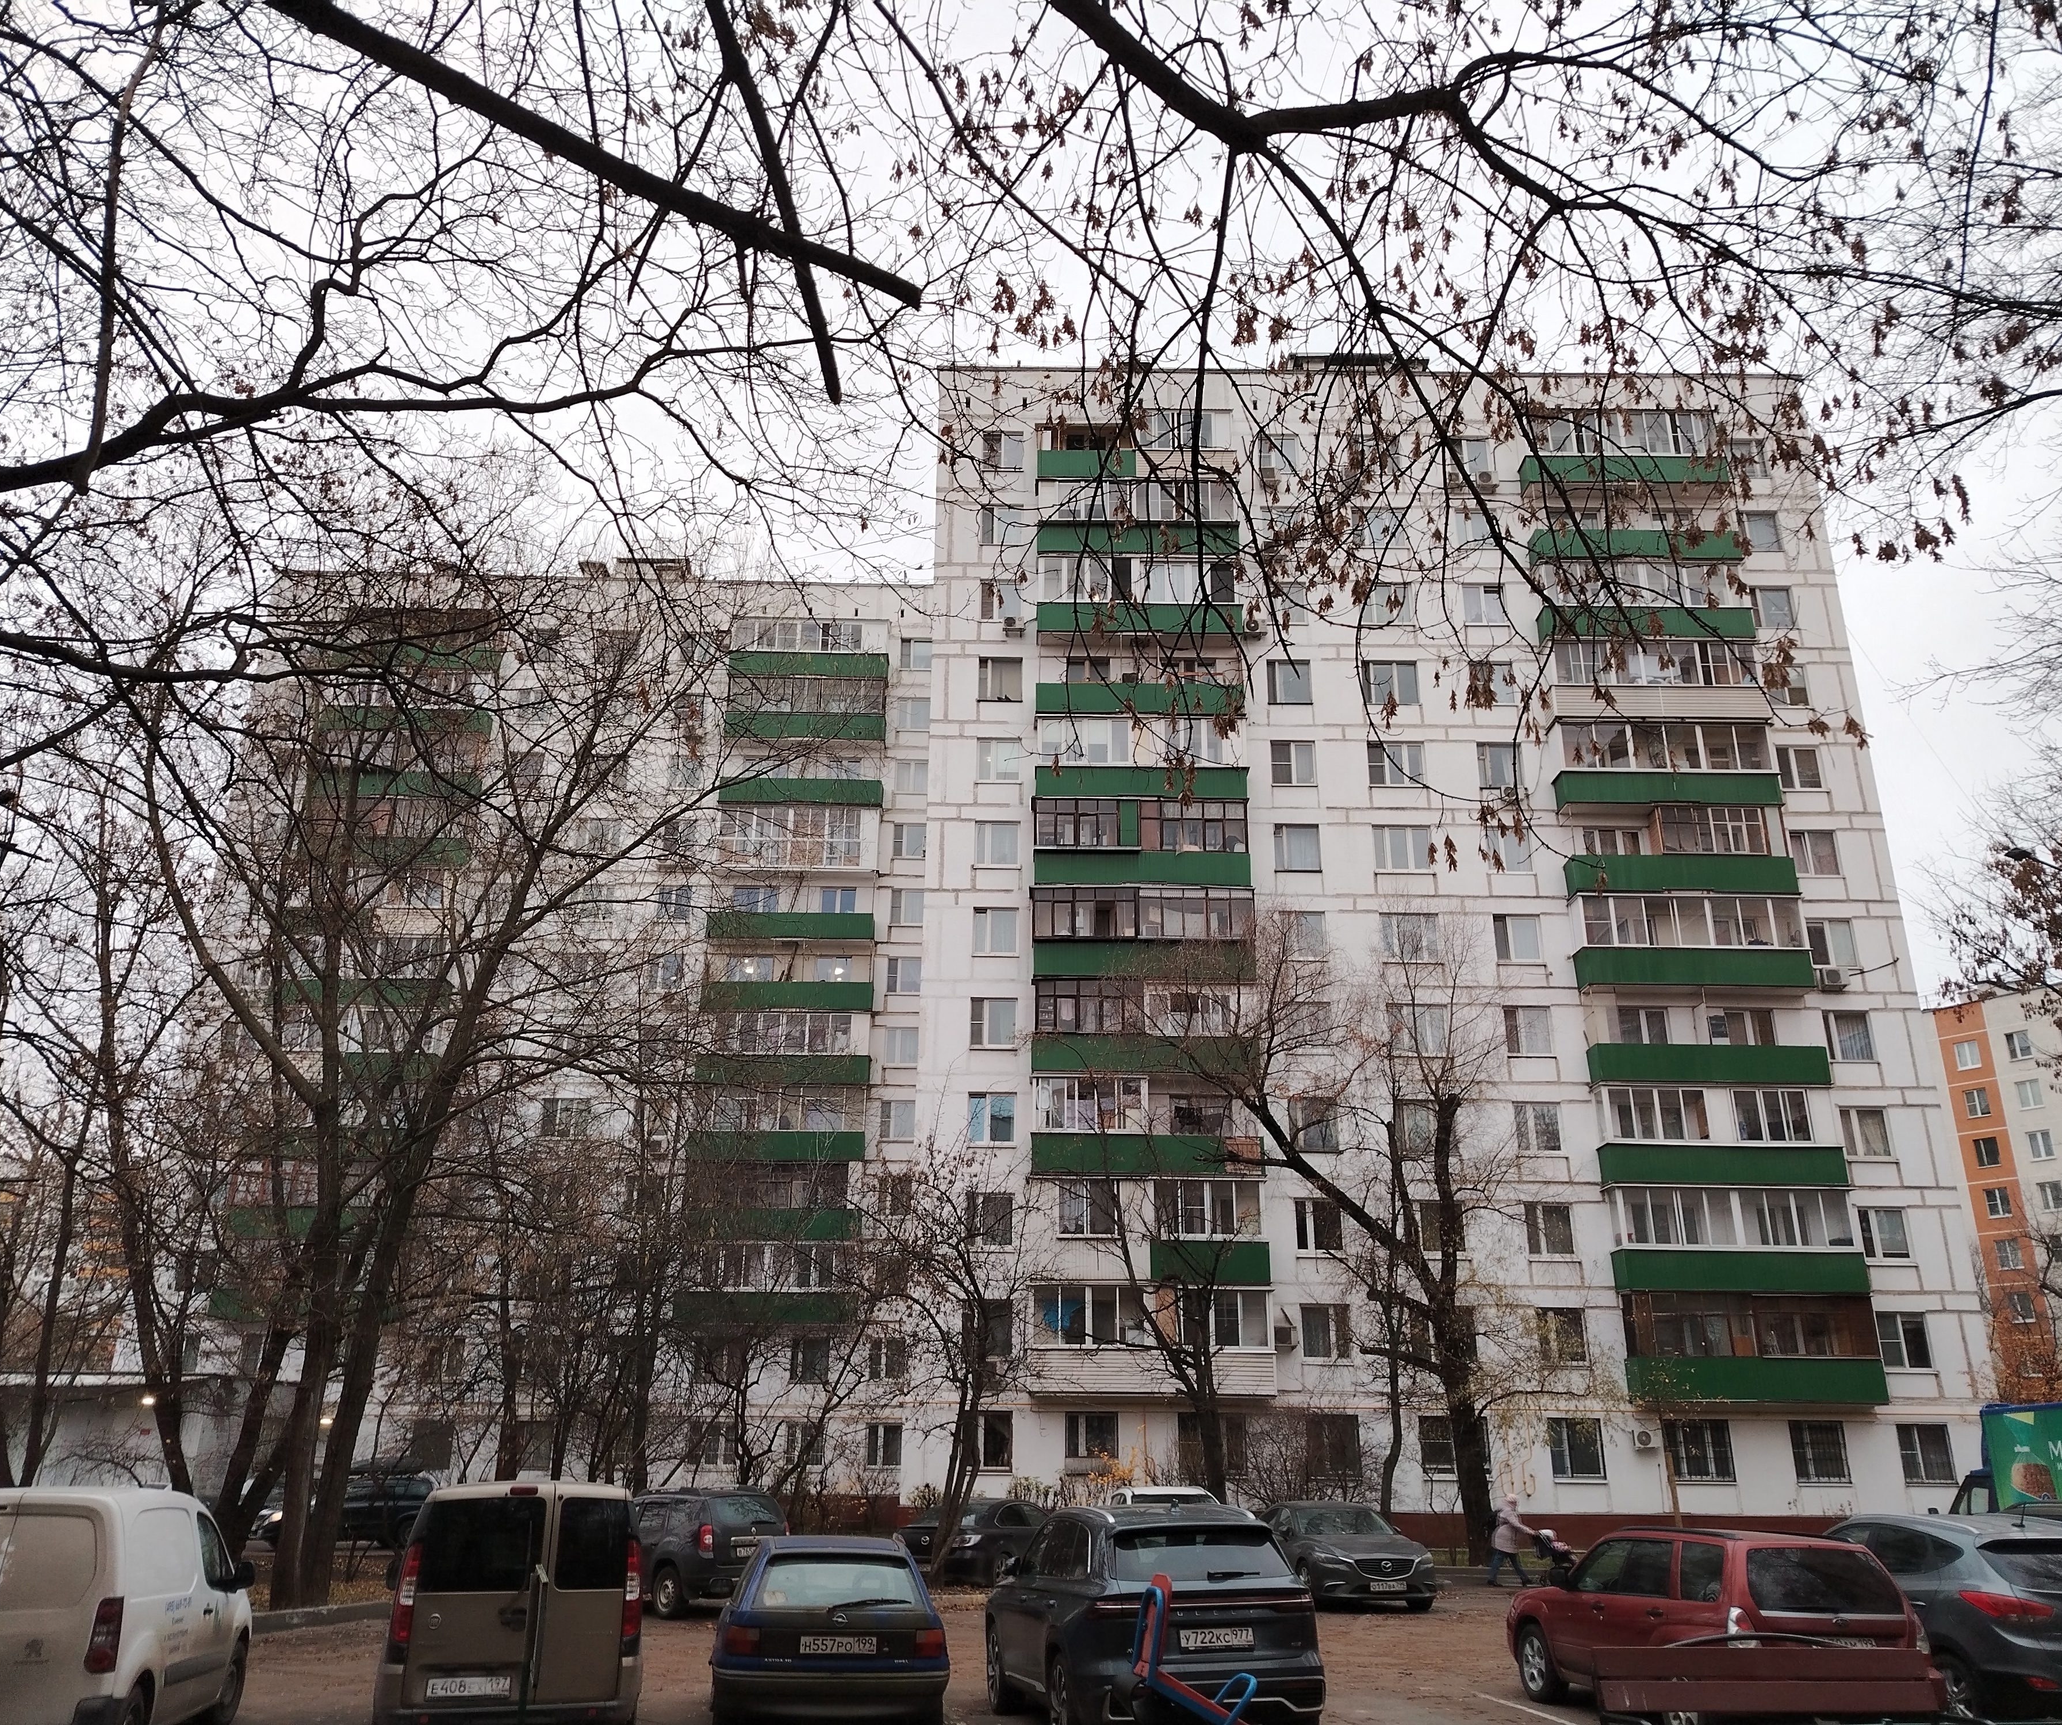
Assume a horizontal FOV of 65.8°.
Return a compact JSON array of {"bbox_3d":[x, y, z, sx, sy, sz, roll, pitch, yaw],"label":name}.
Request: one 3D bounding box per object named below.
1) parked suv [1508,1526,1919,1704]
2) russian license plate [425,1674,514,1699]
[{"bbox_3d":[5.844,6.738,14.110,1.740,1.600,4.450,4,-21,-9],"label":"parked suv"},{"bbox_3d":[-3.717,5.462,10.552,0.525,0.115,0.020,8,-22,-17],"label":"russian license plate"}]

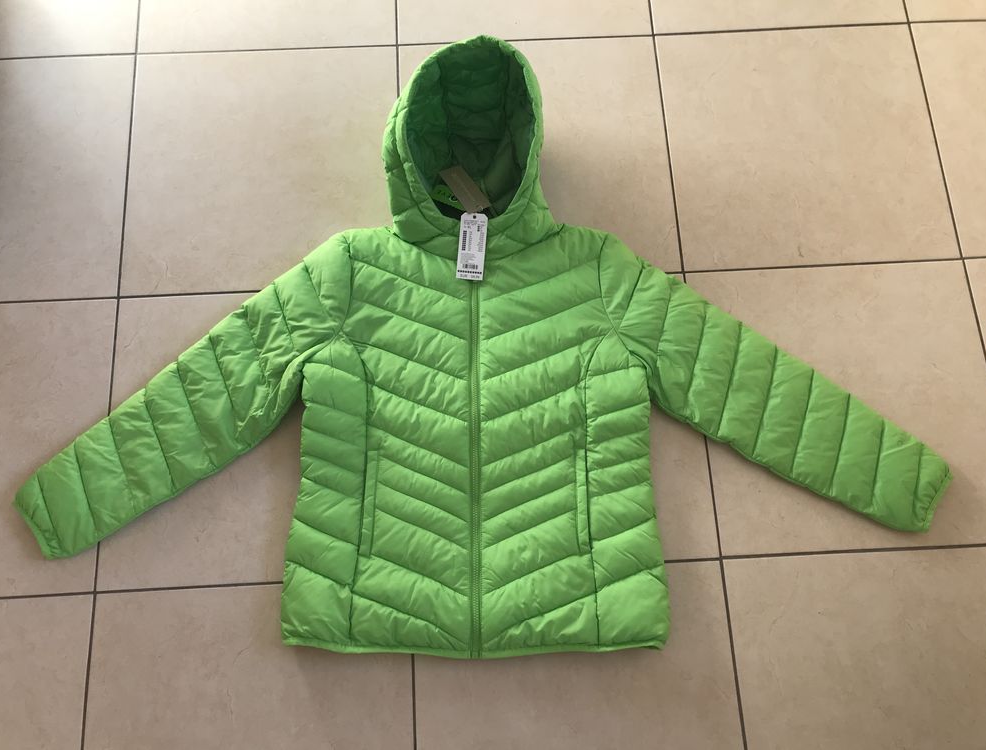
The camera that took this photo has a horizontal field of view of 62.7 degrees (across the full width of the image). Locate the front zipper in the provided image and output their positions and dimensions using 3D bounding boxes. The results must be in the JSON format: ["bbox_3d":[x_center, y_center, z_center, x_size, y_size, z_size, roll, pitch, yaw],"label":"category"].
[{"bbox_3d":[-0.026,0.113,1.176,0.020,0.015,0.565,0,74,0],"label":"front zipper"}]

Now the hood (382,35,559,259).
[{"bbox_3d":[-0.034,-0.350,1.263,0.275,0.170,0.350,0,74,0],"label":"hood"}]

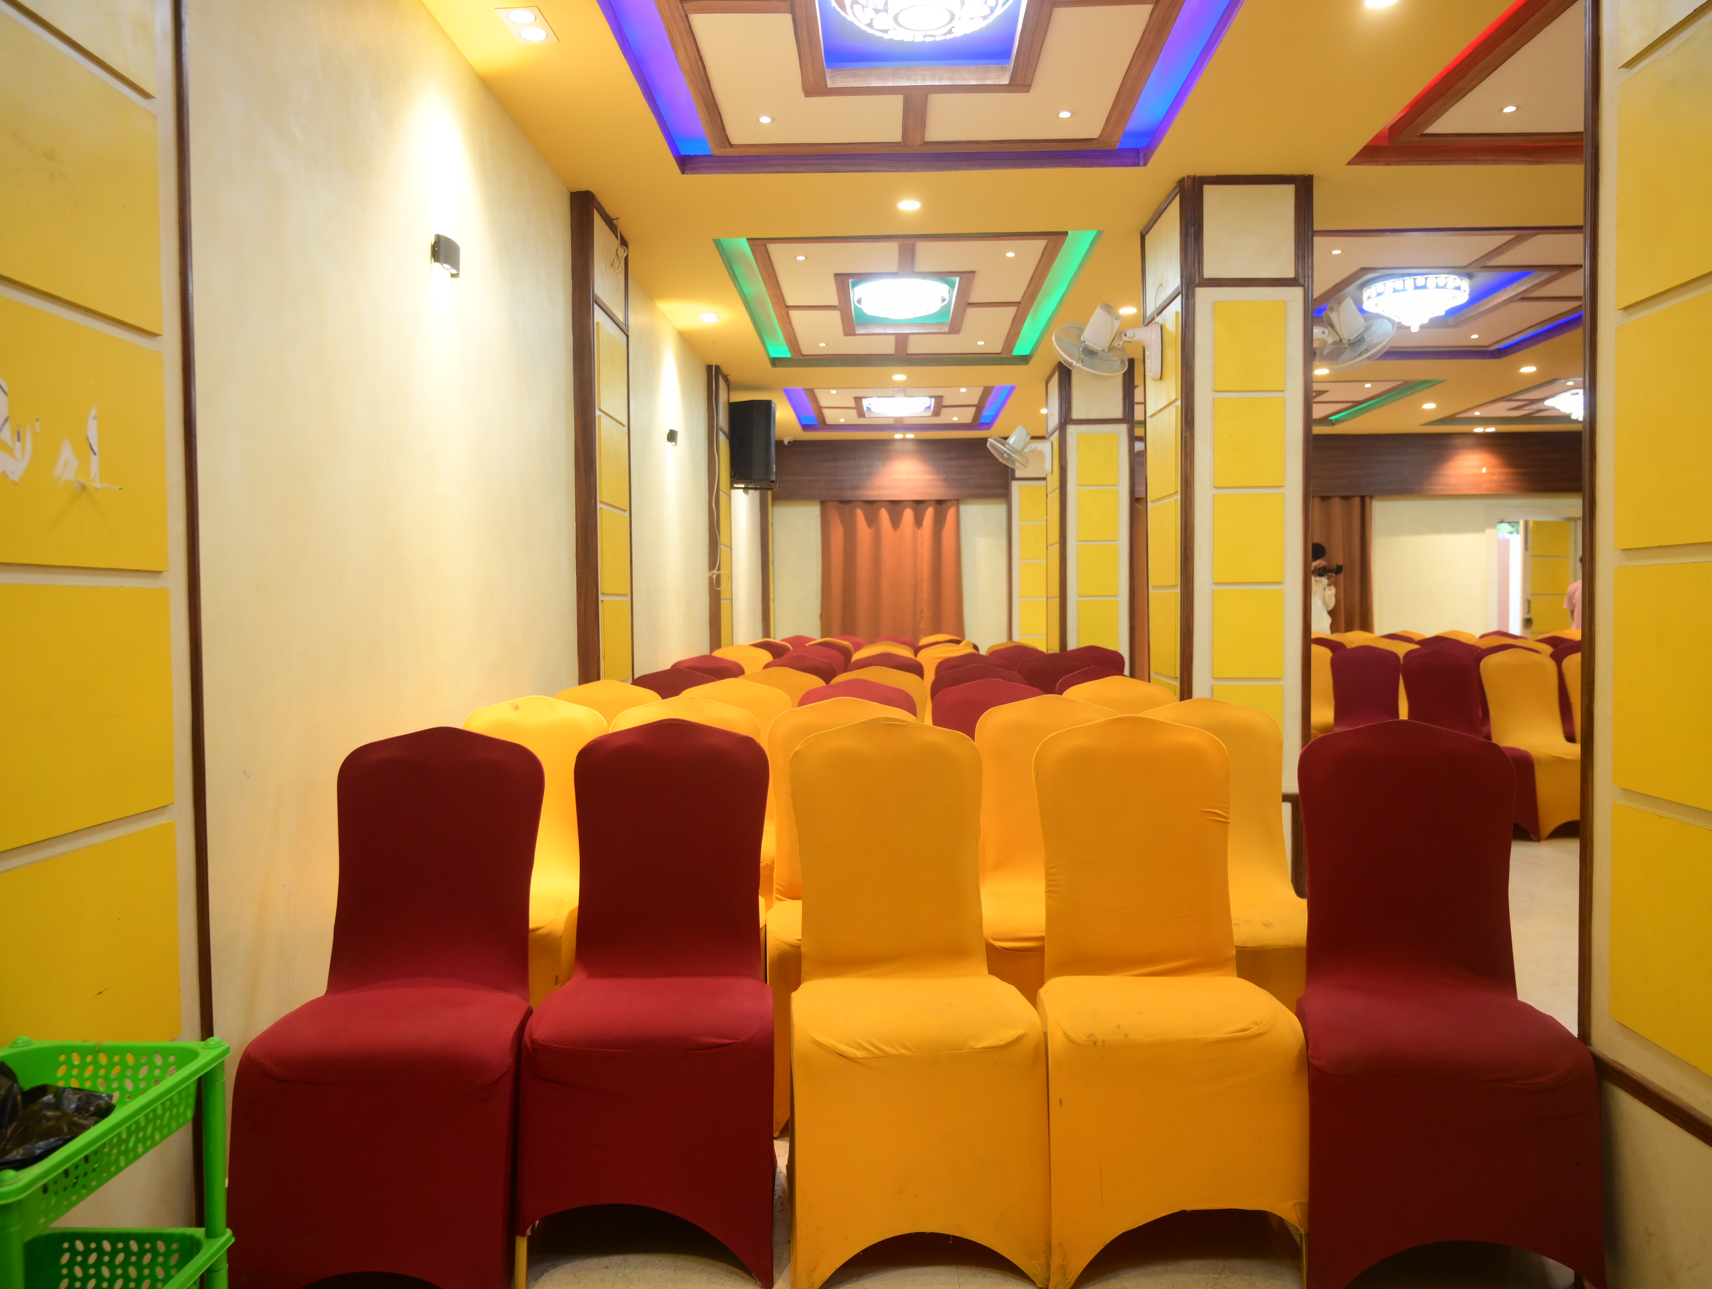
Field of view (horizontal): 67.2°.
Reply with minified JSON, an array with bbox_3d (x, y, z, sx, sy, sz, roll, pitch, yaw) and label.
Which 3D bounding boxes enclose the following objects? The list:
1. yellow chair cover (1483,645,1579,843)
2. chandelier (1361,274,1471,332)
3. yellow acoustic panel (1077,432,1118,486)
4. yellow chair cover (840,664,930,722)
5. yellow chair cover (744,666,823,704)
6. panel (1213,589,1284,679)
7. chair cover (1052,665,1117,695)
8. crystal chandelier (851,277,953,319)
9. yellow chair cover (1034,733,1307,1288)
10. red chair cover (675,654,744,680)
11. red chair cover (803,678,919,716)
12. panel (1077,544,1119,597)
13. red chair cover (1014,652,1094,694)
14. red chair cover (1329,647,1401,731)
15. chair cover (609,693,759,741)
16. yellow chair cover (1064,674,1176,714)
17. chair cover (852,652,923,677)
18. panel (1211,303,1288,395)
[{"bbox_3d":[3.610,0.492,6.700,0.455,0.945,0.560,-1,2,-7],"label":"yellow chair cover"},{"bbox_3d":[3.407,-2.066,7.845,0.610,0.330,0.610,0,2,1],"label":"chandelier"},{"bbox_3d":[1.711,-1.303,9.100,0.291,0.371,0.025,0,2,1],"label":"yellow acoustic panel"},{"bbox_3d":[0.083,0.563,4.849,0.450,0.945,0.530,0,2,2],"label":"yellow chair cover"},{"bbox_3d":[-0.298,0.559,4.877,0.445,0.935,0.530,0,2,1],"label":"yellow chair cover"},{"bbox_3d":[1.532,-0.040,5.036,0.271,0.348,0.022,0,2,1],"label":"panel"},{"bbox_3d":[1.001,0.562,5.138,0.455,0.945,0.560,0,2,1],"label":"chair cover"},{"bbox_3d":[0.255,-1.892,7.093,0.540,0.200,0.540,0,2,1],"label":"crystal chandelier"},{"bbox_3d":[0.554,0.631,2.436,0.450,0.945,0.530,0,2,2],"label":"yellow chair cover"},{"bbox_3d":[-0.805,0.533,6.698,0.455,0.945,0.560,0,2,1],"label":"red chair cover"},{"bbox_3d":[0.005,0.587,4.003,0.450,0.930,0.580,0,2,1],"label":"red chair cover"},{"bbox_3d":[1.586,-0.493,8.416,0.267,0.336,0.020,0,2,1],"label":"panel"},{"bbox_3d":[1.045,0.520,6.537,0.455,0.945,0.560,0,2,1],"label":"red chair cover"},{"bbox_3d":[2.844,0.483,7.058,0.450,0.930,0.580,0,2,11],"label":"red chair cover"},{"bbox_3d":[-0.452,0.617,3.163,0.450,0.945,0.530,0,2,2],"label":"chair cover"},{"bbox_3d":[0.877,0.577,4.033,0.450,0.930,0.580,0,2,1],"label":"yellow chair cover"},{"bbox_3d":[0.155,0.514,6.266,0.445,0.935,0.530,0,2,1],"label":"chair cover"},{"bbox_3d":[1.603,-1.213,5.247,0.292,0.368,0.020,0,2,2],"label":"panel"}]

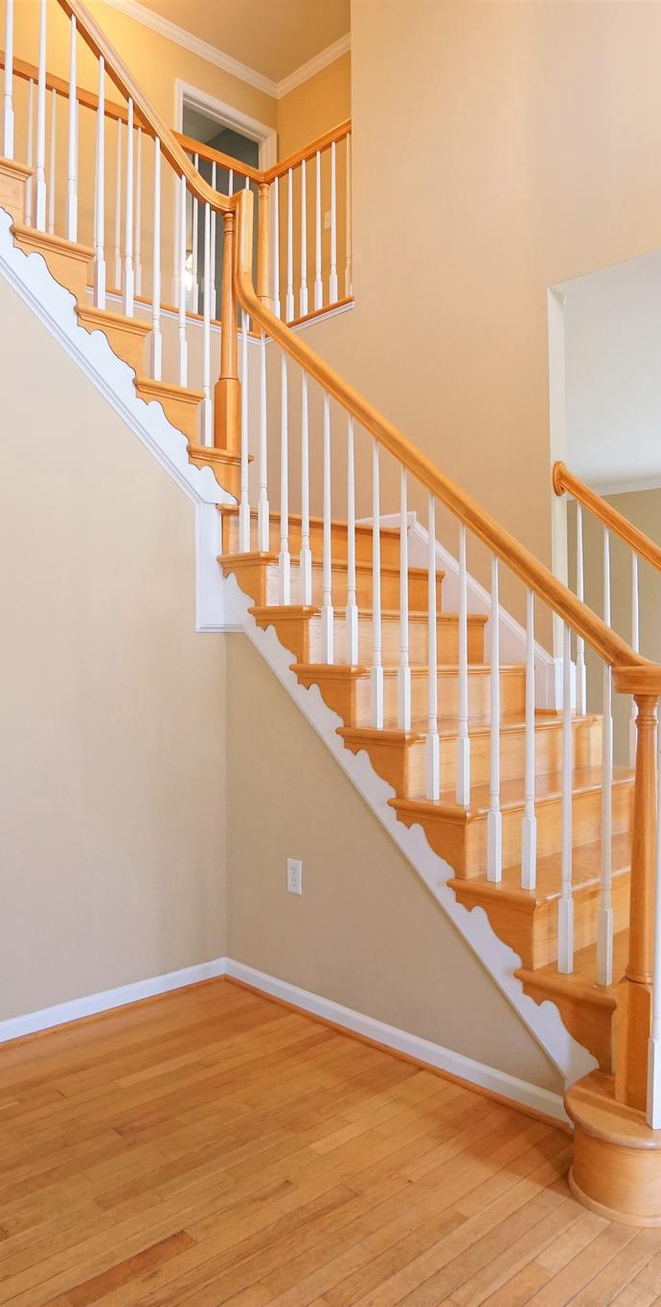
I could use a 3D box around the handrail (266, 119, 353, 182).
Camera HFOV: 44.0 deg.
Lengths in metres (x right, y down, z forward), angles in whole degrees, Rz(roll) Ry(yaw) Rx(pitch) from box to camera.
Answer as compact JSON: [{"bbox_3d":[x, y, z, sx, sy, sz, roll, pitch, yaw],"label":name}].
[{"bbox_3d":[-0.127,-2.697,4.396,0.058,0.060,0.665,0,0,-44],"label":"handrail"}]

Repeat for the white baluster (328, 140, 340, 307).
[{"bbox_3d":[0.021,-2.236,4.246,0.034,0.855,0.034,0,0,-44],"label":"white baluster"}]

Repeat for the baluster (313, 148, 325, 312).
[{"bbox_3d":[-0.060,-2.240,4.327,0.034,0.855,0.034,0,0,-44],"label":"baluster"}]

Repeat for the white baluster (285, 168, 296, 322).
[{"bbox_3d":[-0.216,-2.239,4.482,0.034,0.855,0.034,0,0,-44],"label":"white baluster"}]

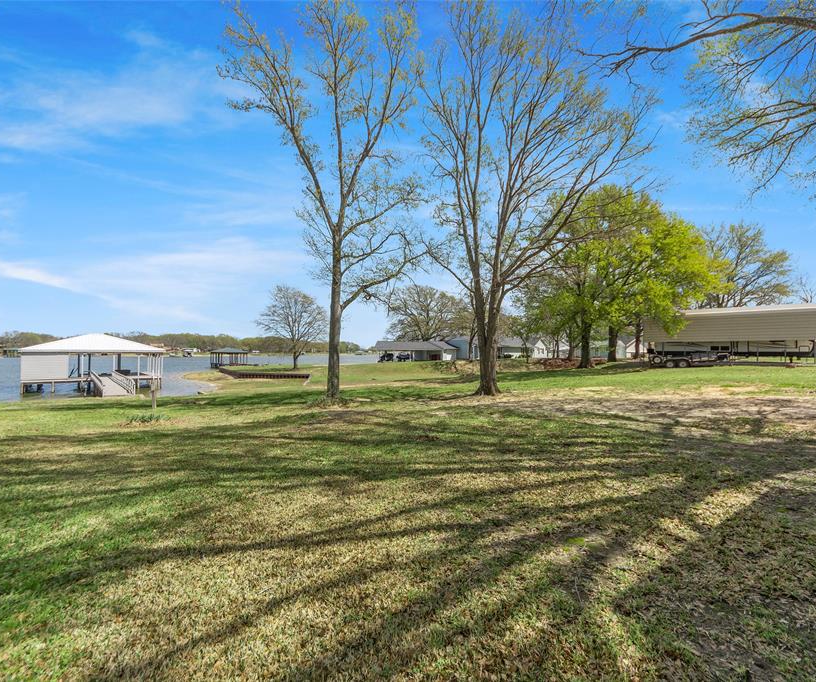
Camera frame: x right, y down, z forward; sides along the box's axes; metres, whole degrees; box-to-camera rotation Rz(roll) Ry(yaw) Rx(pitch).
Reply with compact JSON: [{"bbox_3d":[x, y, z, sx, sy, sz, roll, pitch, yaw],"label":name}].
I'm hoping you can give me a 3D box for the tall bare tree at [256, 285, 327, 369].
[{"bbox_3d":[-19.629,-2.338,57.093,10.800,14.030,10.800,1,-2,-19],"label":"tall bare tree"}]

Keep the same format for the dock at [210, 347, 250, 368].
[{"bbox_3d":[-44.343,4.071,84.917,7.300,5.310,7.300,0,-2,-14],"label":"dock"}]

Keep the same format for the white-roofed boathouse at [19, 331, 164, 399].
[{"bbox_3d":[-36.794,2.355,41.366,11.980,6.410,9.600,1,-2,-34],"label":"white-roofed boathouse"}]

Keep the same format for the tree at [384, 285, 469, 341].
[{"bbox_3d":[4.663,-4.758,86.176,20.000,18.960,20.000,0,-2,3],"label":"tree"}]

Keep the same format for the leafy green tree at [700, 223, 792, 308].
[{"bbox_3d":[41.237,-6.045,42.195,10.000,16.960,10.000,-2,-2,44],"label":"leafy green tree"}]

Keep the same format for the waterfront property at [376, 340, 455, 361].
[{"bbox_3d":[2.052,2.328,76.865,16.000,4.160,8.000,-1,-2,25],"label":"waterfront property"}]

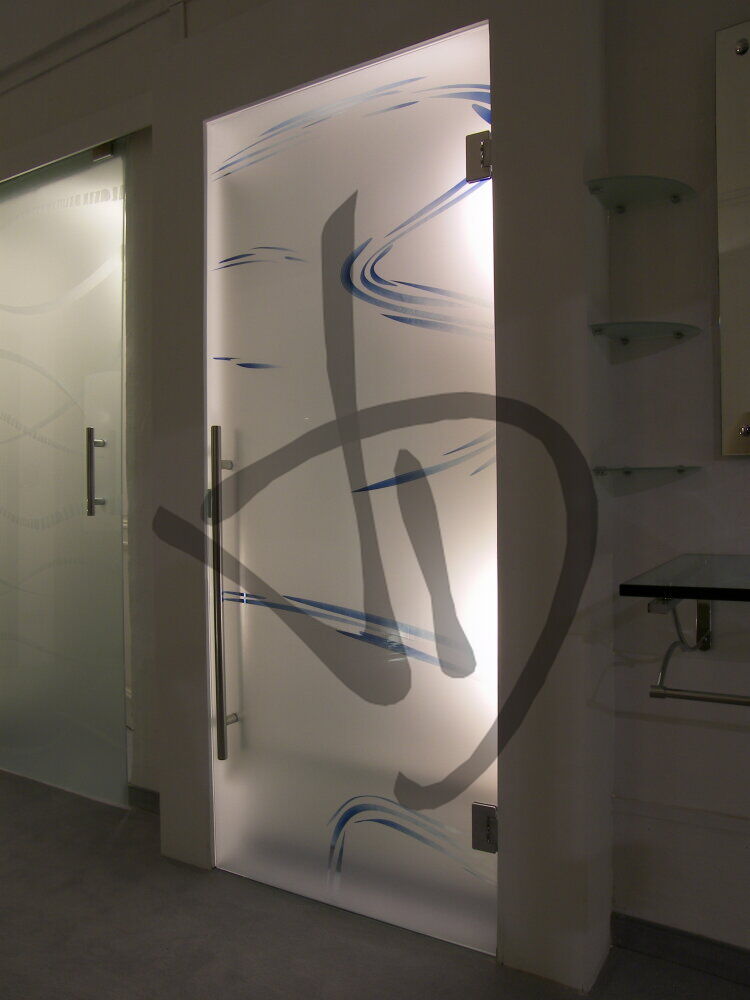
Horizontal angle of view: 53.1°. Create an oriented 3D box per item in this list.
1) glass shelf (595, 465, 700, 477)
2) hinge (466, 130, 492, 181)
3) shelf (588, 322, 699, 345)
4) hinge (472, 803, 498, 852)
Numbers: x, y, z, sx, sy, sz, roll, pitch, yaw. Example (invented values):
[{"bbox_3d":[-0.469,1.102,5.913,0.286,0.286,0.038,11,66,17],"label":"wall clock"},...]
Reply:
[{"bbox_3d":[0.564,-0.064,1.557,0.195,0.021,0.185,0,0,31],"label":"glass shelf"},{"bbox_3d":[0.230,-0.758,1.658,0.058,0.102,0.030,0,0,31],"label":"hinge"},{"bbox_3d":[0.561,-0.355,1.557,0.195,0.021,0.185,0,0,31],"label":"shelf"},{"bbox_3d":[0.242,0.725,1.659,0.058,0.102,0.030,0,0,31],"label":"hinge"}]

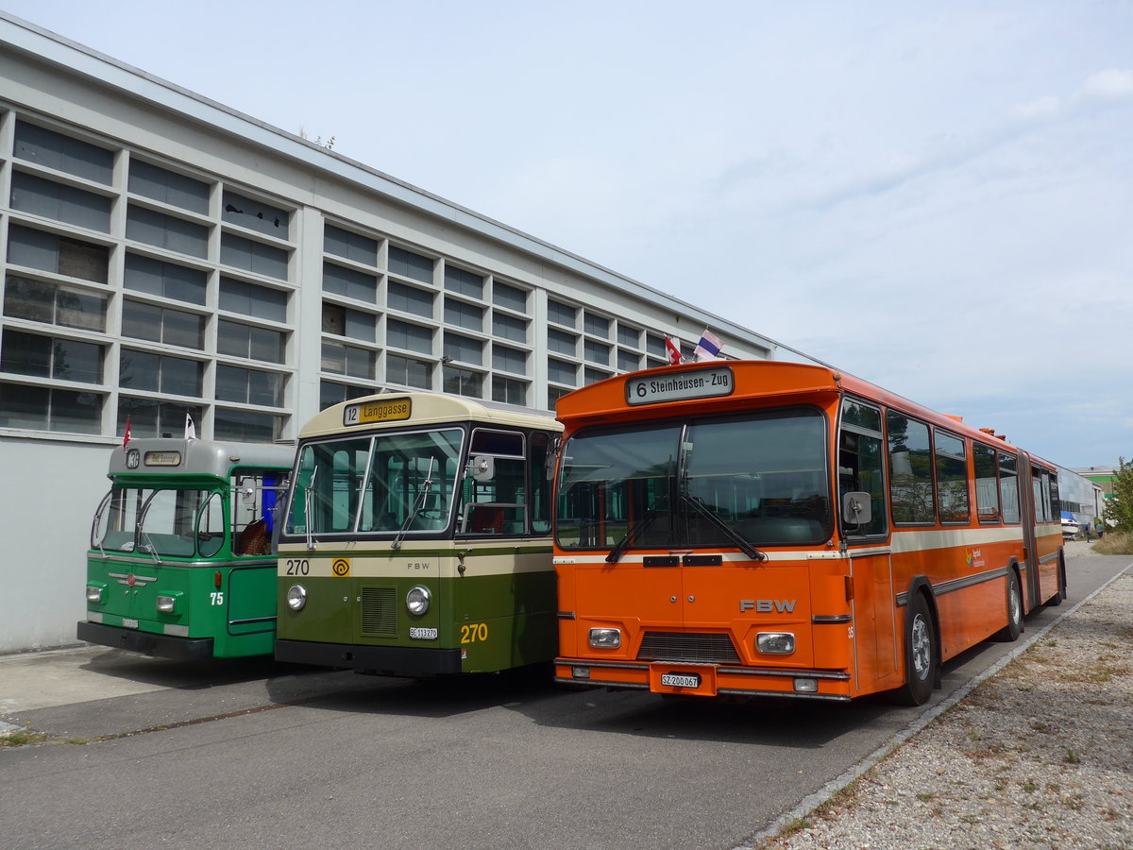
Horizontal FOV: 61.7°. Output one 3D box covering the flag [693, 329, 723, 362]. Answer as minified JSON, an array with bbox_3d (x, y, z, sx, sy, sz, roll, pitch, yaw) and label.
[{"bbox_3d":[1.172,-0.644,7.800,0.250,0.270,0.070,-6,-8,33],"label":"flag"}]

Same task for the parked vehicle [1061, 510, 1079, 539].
[{"bbox_3d":[43.742,8.941,84.000,2.300,2.650,5.800,-1,-7,-5],"label":"parked vehicle"}]

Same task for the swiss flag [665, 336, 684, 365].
[{"bbox_3d":[0.902,-0.615,7.920,0.170,0.250,0.090,-6,-8,33],"label":"swiss flag"}]

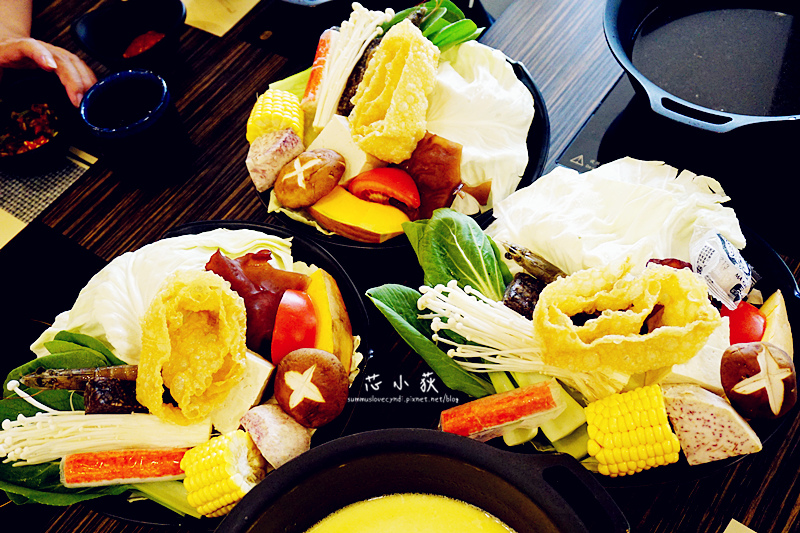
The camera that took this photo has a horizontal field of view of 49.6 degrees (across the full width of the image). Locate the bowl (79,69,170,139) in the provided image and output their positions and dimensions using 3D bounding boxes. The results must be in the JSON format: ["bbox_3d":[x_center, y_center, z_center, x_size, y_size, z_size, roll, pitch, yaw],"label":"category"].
[{"bbox_3d":[-0.237,-0.129,0.775,0.081,0.053,0.081,-11,52,0],"label":"bowl"}]

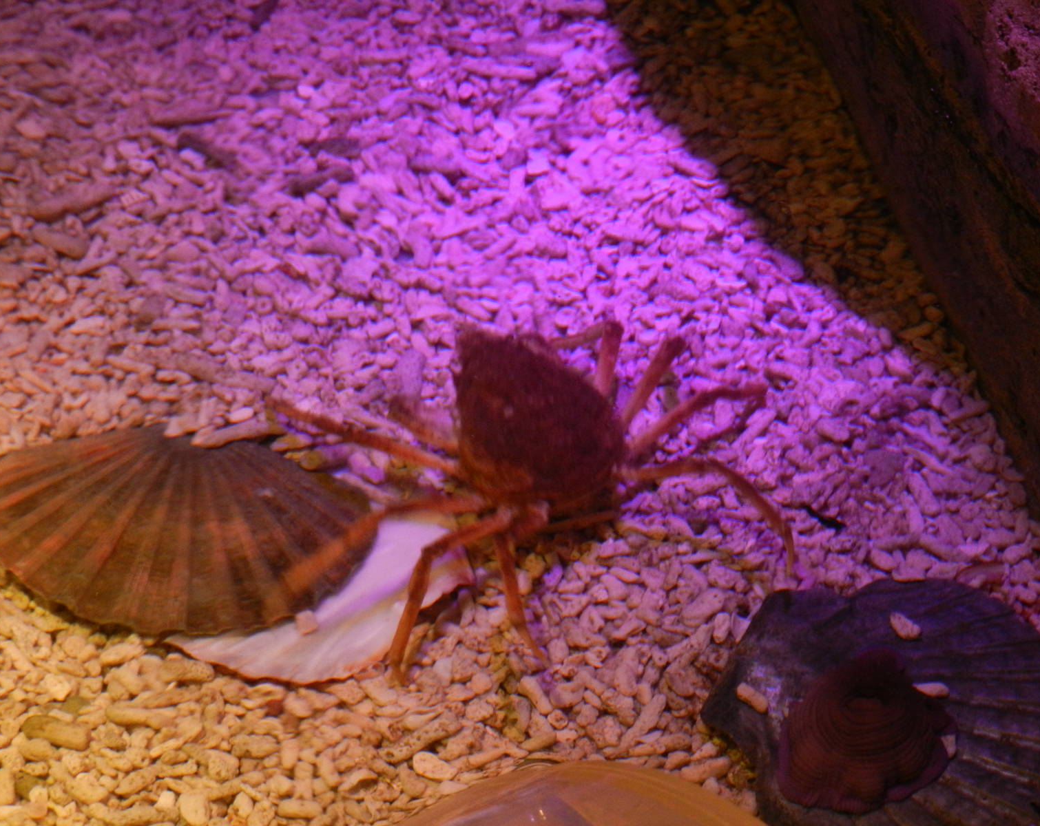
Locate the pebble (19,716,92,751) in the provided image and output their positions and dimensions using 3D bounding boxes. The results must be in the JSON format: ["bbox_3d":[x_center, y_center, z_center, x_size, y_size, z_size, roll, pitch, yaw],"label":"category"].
[{"bbox_3d":[-0.149,0.103,1.020,0.022,0.008,0.009,11,43,12],"label":"pebble"}]

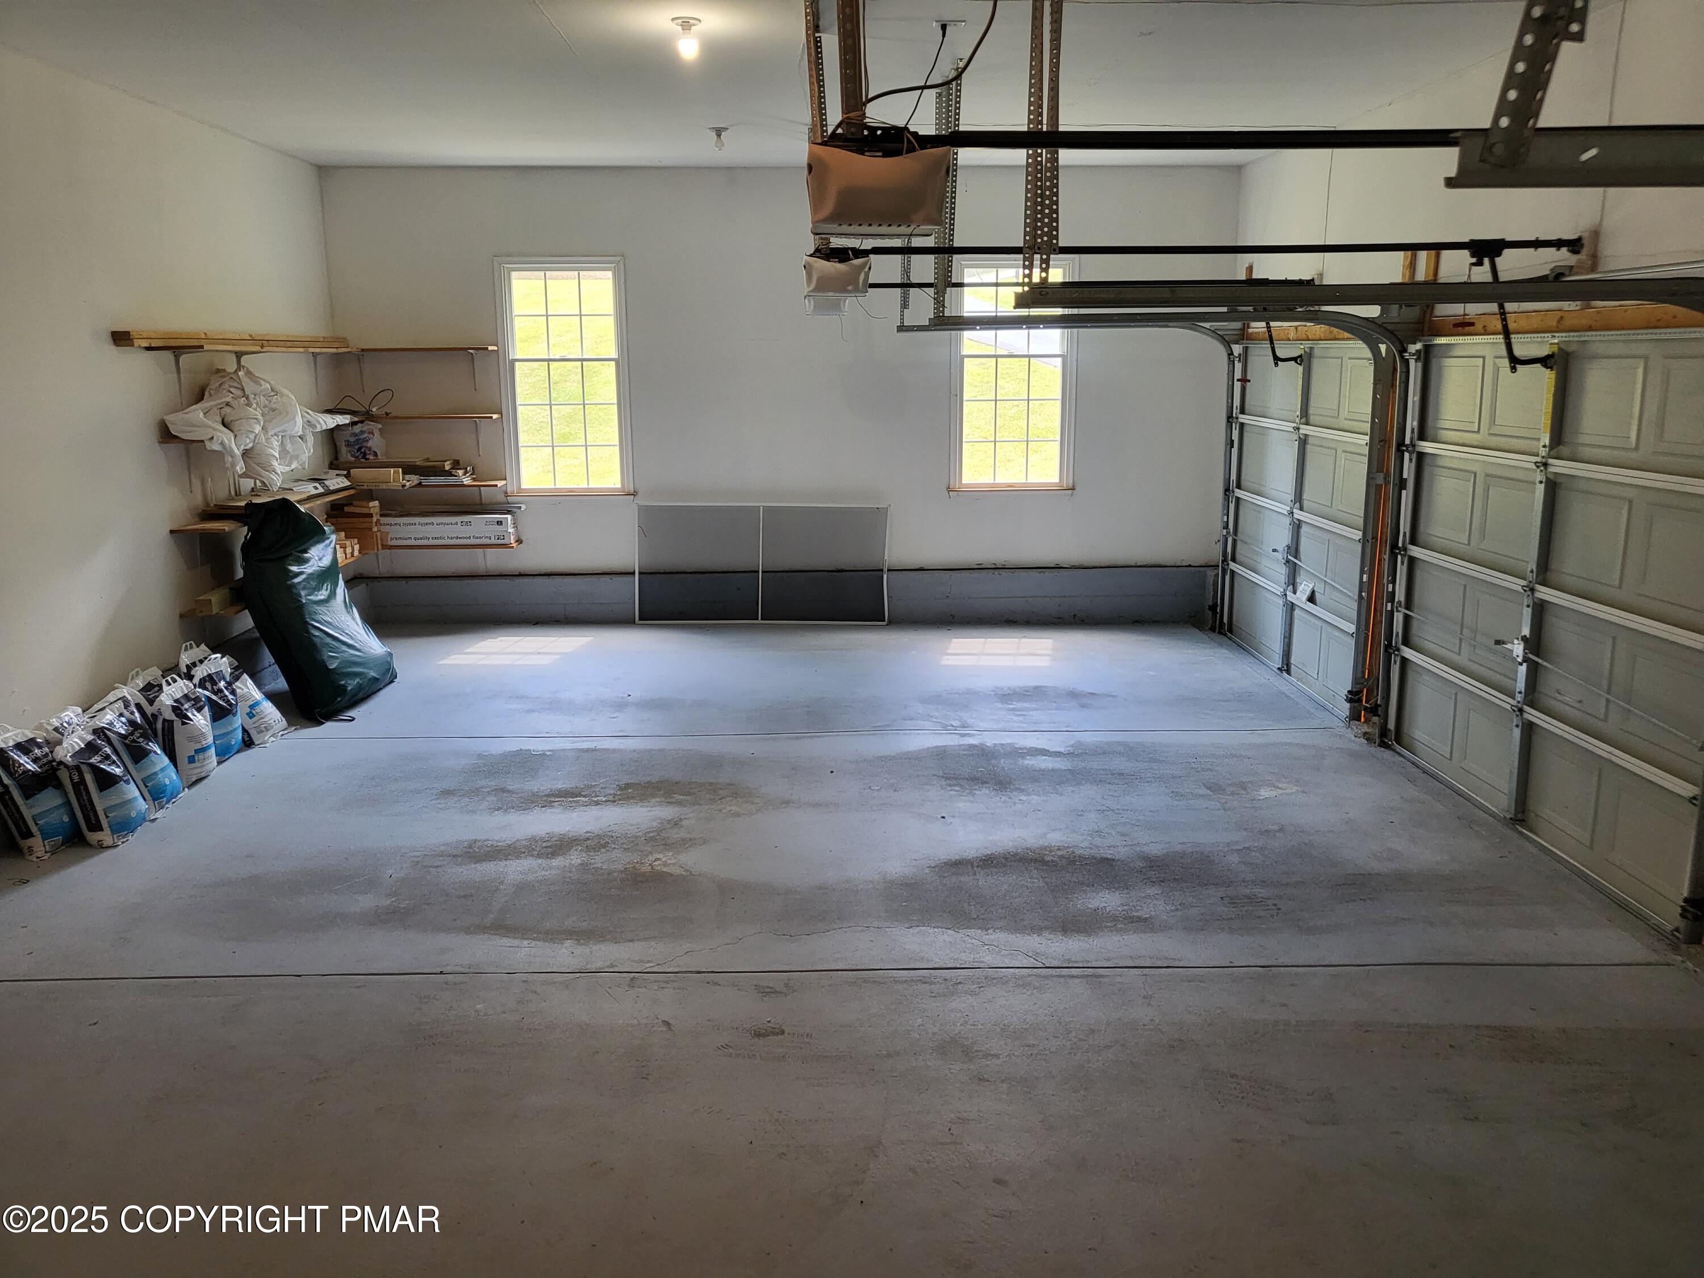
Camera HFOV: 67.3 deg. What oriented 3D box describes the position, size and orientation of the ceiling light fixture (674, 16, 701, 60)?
[{"bbox_3d":[-0.694,-2.523,5.384,0.120,0.145,0.120,0,12,-1],"label":"ceiling light fixture"}]

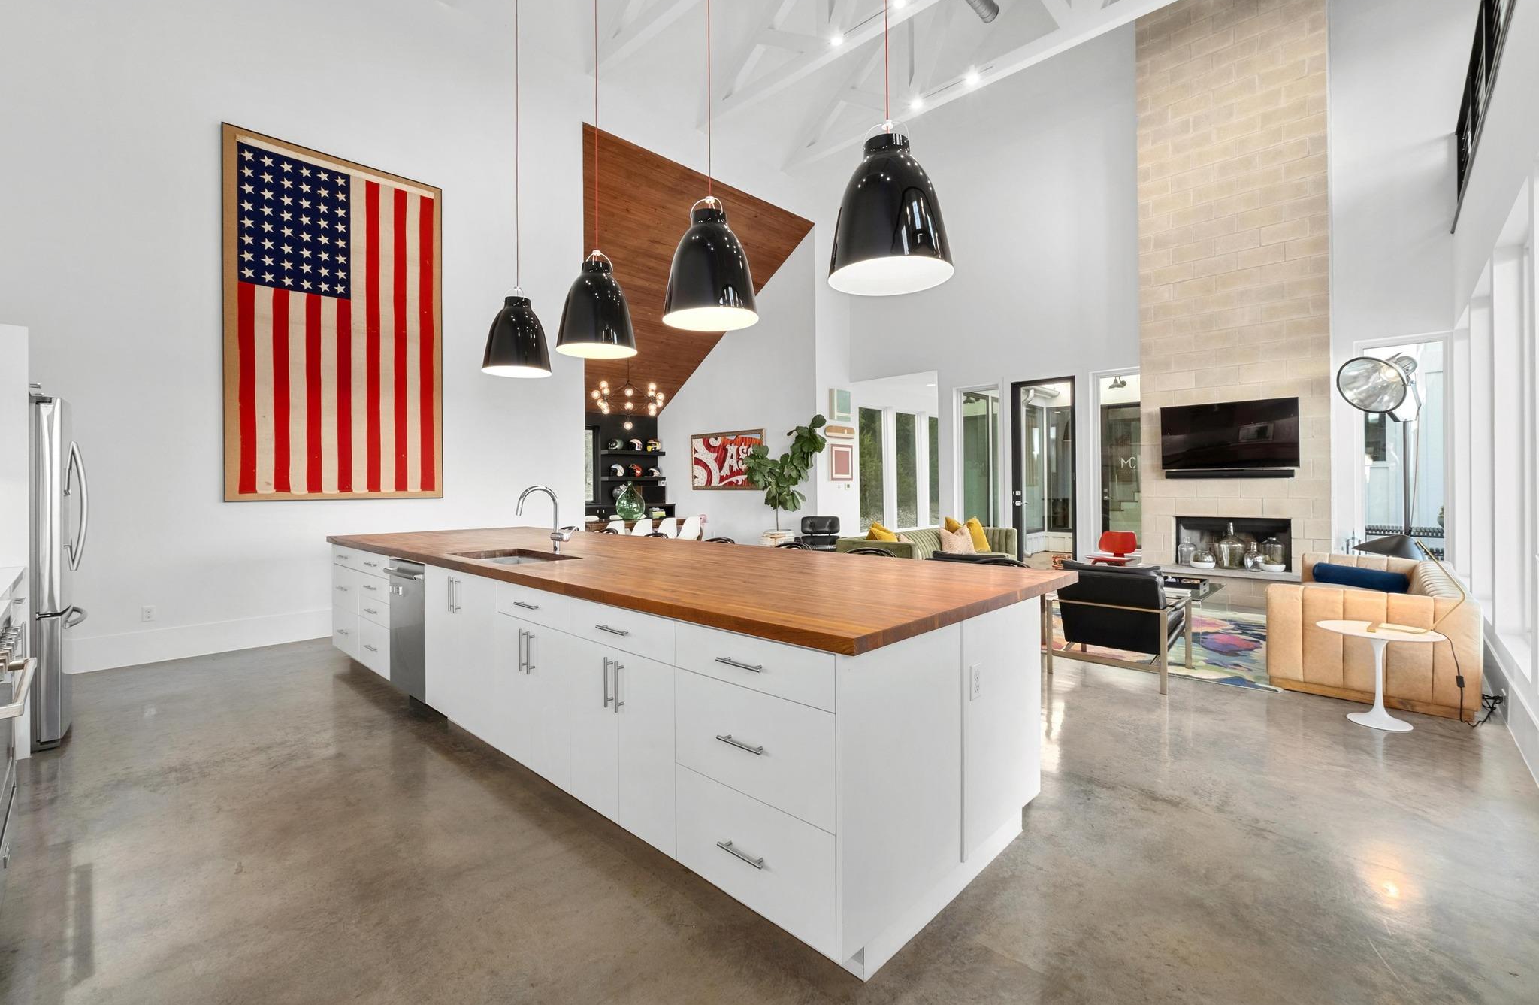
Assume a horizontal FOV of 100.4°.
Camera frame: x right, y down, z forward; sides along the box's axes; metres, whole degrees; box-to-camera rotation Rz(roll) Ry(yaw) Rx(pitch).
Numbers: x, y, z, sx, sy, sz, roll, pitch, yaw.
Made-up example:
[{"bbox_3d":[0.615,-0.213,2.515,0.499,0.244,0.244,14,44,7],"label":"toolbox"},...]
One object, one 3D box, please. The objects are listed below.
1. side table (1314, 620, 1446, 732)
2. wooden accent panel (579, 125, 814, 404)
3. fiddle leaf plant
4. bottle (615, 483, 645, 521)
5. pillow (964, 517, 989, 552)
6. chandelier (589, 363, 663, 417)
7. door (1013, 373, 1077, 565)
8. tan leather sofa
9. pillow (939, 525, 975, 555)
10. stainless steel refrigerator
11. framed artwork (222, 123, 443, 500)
[{"bbox_3d":[3.301,0.938,3.471,0.510,0.510,0.510,1,1,44],"label":"side table"},{"bbox_3d":[-2.252,-3.124,10.488,4.220,0.080,5.100,-2,-31,-46],"label":"wooden accent panel"},{"bbox_3d":[0.251,-0.446,9.900,1.120,1.820,1.050,1,1,44],"label":"fiddle leaf plant"},{"bbox_3d":[-2.421,-0.015,11.150,0.490,0.660,0.490,0,1,0],"label":"bottle"},{"bbox_3d":[2.544,0.395,7.870,0.440,0.450,0.150,-2,-20,-46],"label":"pillow"},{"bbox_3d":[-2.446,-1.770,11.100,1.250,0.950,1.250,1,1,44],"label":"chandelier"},{"bbox_3d":[3.786,-0.296,8.893,0.850,2.767,0.060,1,1,44],"label":"door"},{"bbox_3d":[4.370,0.833,4.685,0.930,0.660,2.520,1,1,44],"label":"tan leather sofa"},{"bbox_3d":[2.274,0.480,7.673,0.440,0.410,0.150,0,-19,21],"label":"pillow"},{"bbox_3d":[-4.172,0.359,3.337,0.910,1.770,0.860,1,1,44],"label":"stainless steel refrigerator"},{"bbox_3d":[-3.783,-1.542,5.726,0.050,3.030,1.660,1,1,44],"label":"framed artwork"}]

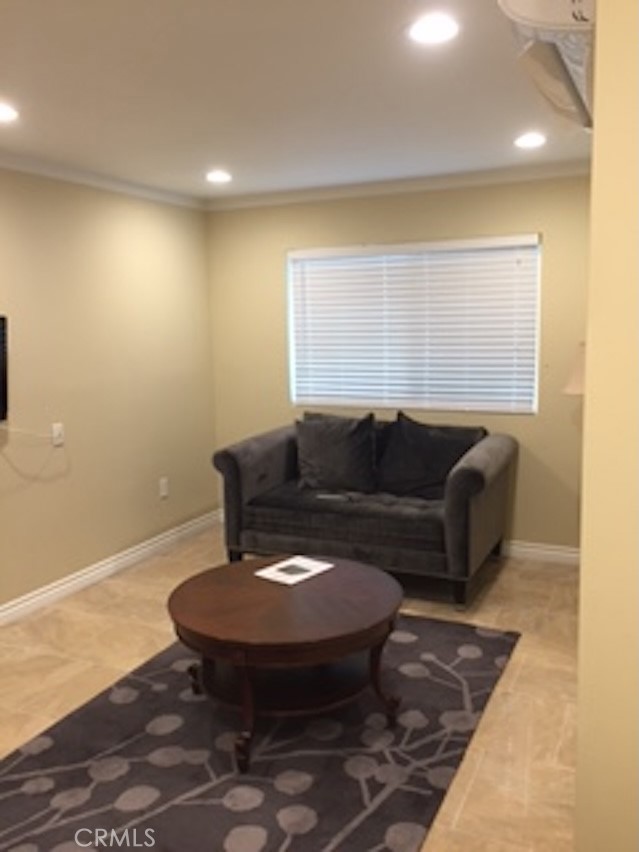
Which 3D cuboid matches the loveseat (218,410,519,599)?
[{"bbox_3d":[0.290,0.437,4.508,1.711,0.898,0.848,3,10,25],"label":"loveseat"}]

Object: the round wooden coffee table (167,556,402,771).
[{"bbox_3d":[-0.125,0.897,2.840,0.904,0.491,0.904,-1,9,0],"label":"round wooden coffee table"}]

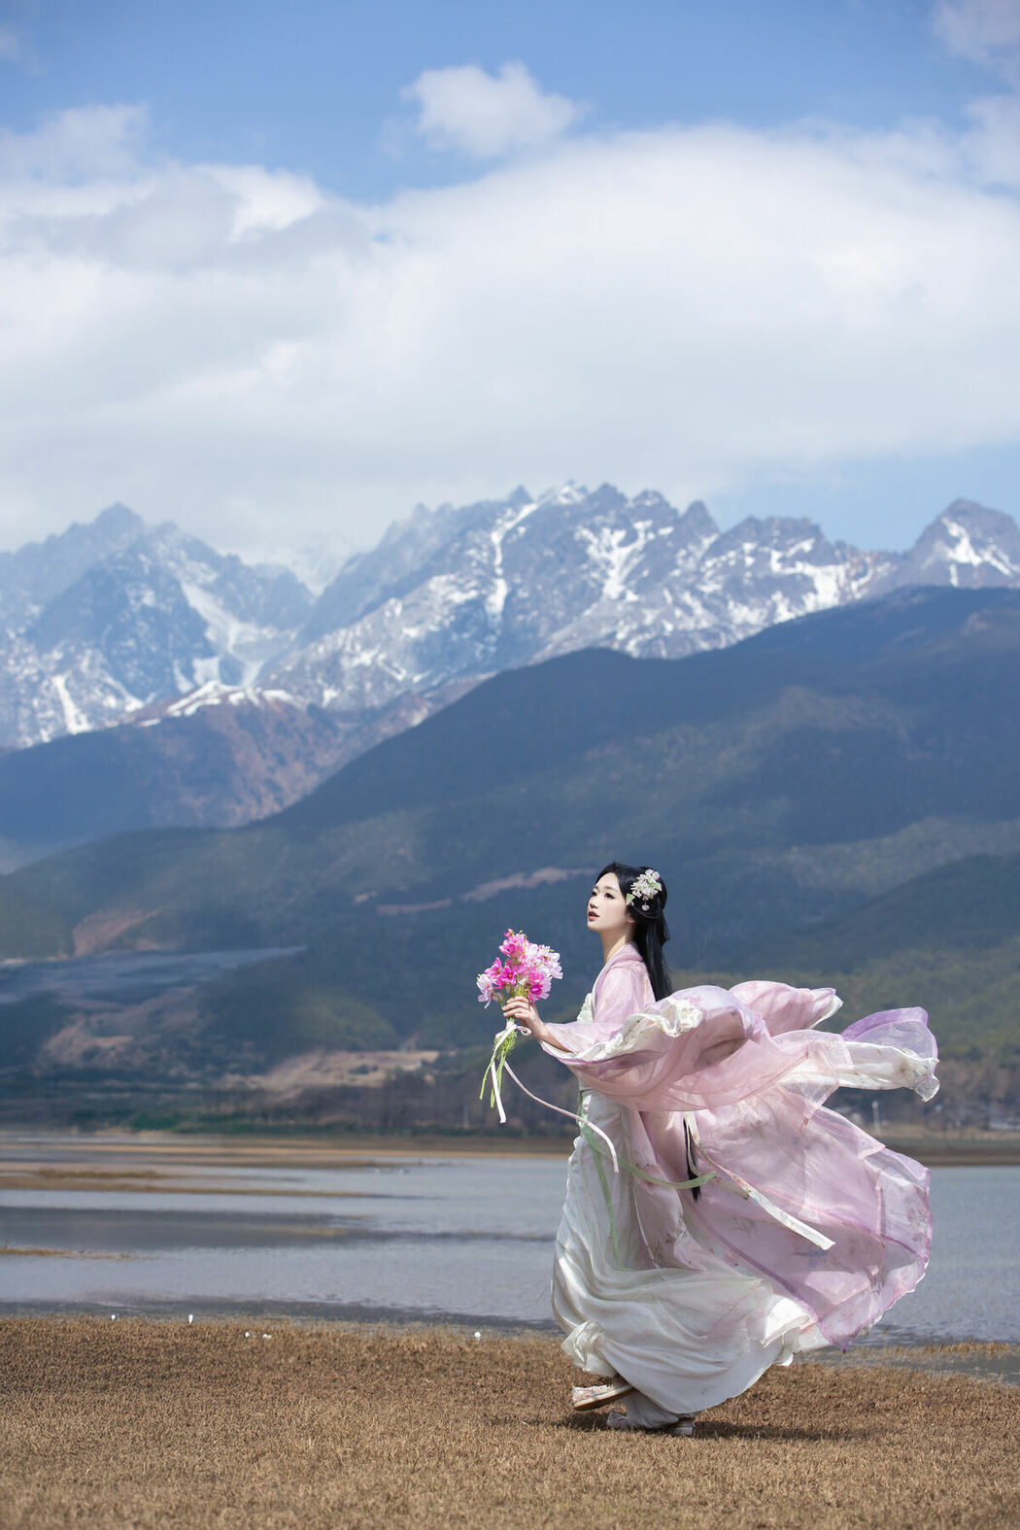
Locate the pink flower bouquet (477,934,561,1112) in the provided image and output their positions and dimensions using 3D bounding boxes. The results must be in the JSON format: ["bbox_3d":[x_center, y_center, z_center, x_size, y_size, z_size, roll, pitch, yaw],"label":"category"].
[{"bbox_3d":[0.027,0.735,10.300,0.230,0.520,0.210,6,-6,11],"label":"pink flower bouquet"}]

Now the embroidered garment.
[{"bbox_3d":[0.658,1.194,10.350,1.050,1.300,0.720,1,-6,-11],"label":"embroidered garment"}]

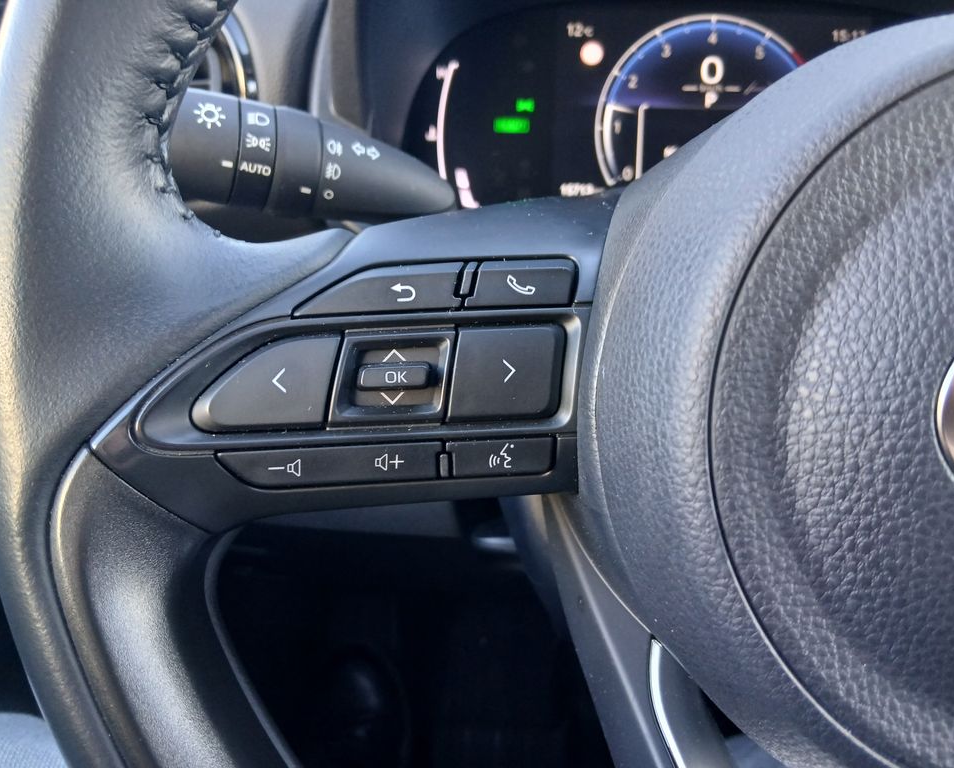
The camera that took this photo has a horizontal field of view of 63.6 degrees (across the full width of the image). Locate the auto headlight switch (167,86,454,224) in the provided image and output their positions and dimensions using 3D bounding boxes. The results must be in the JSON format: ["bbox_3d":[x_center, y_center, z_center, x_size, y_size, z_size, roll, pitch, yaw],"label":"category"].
[{"bbox_3d":[-0.042,-0.055,0.199,0.079,0.029,0.028,4,4,-25],"label":"auto headlight switch"}]

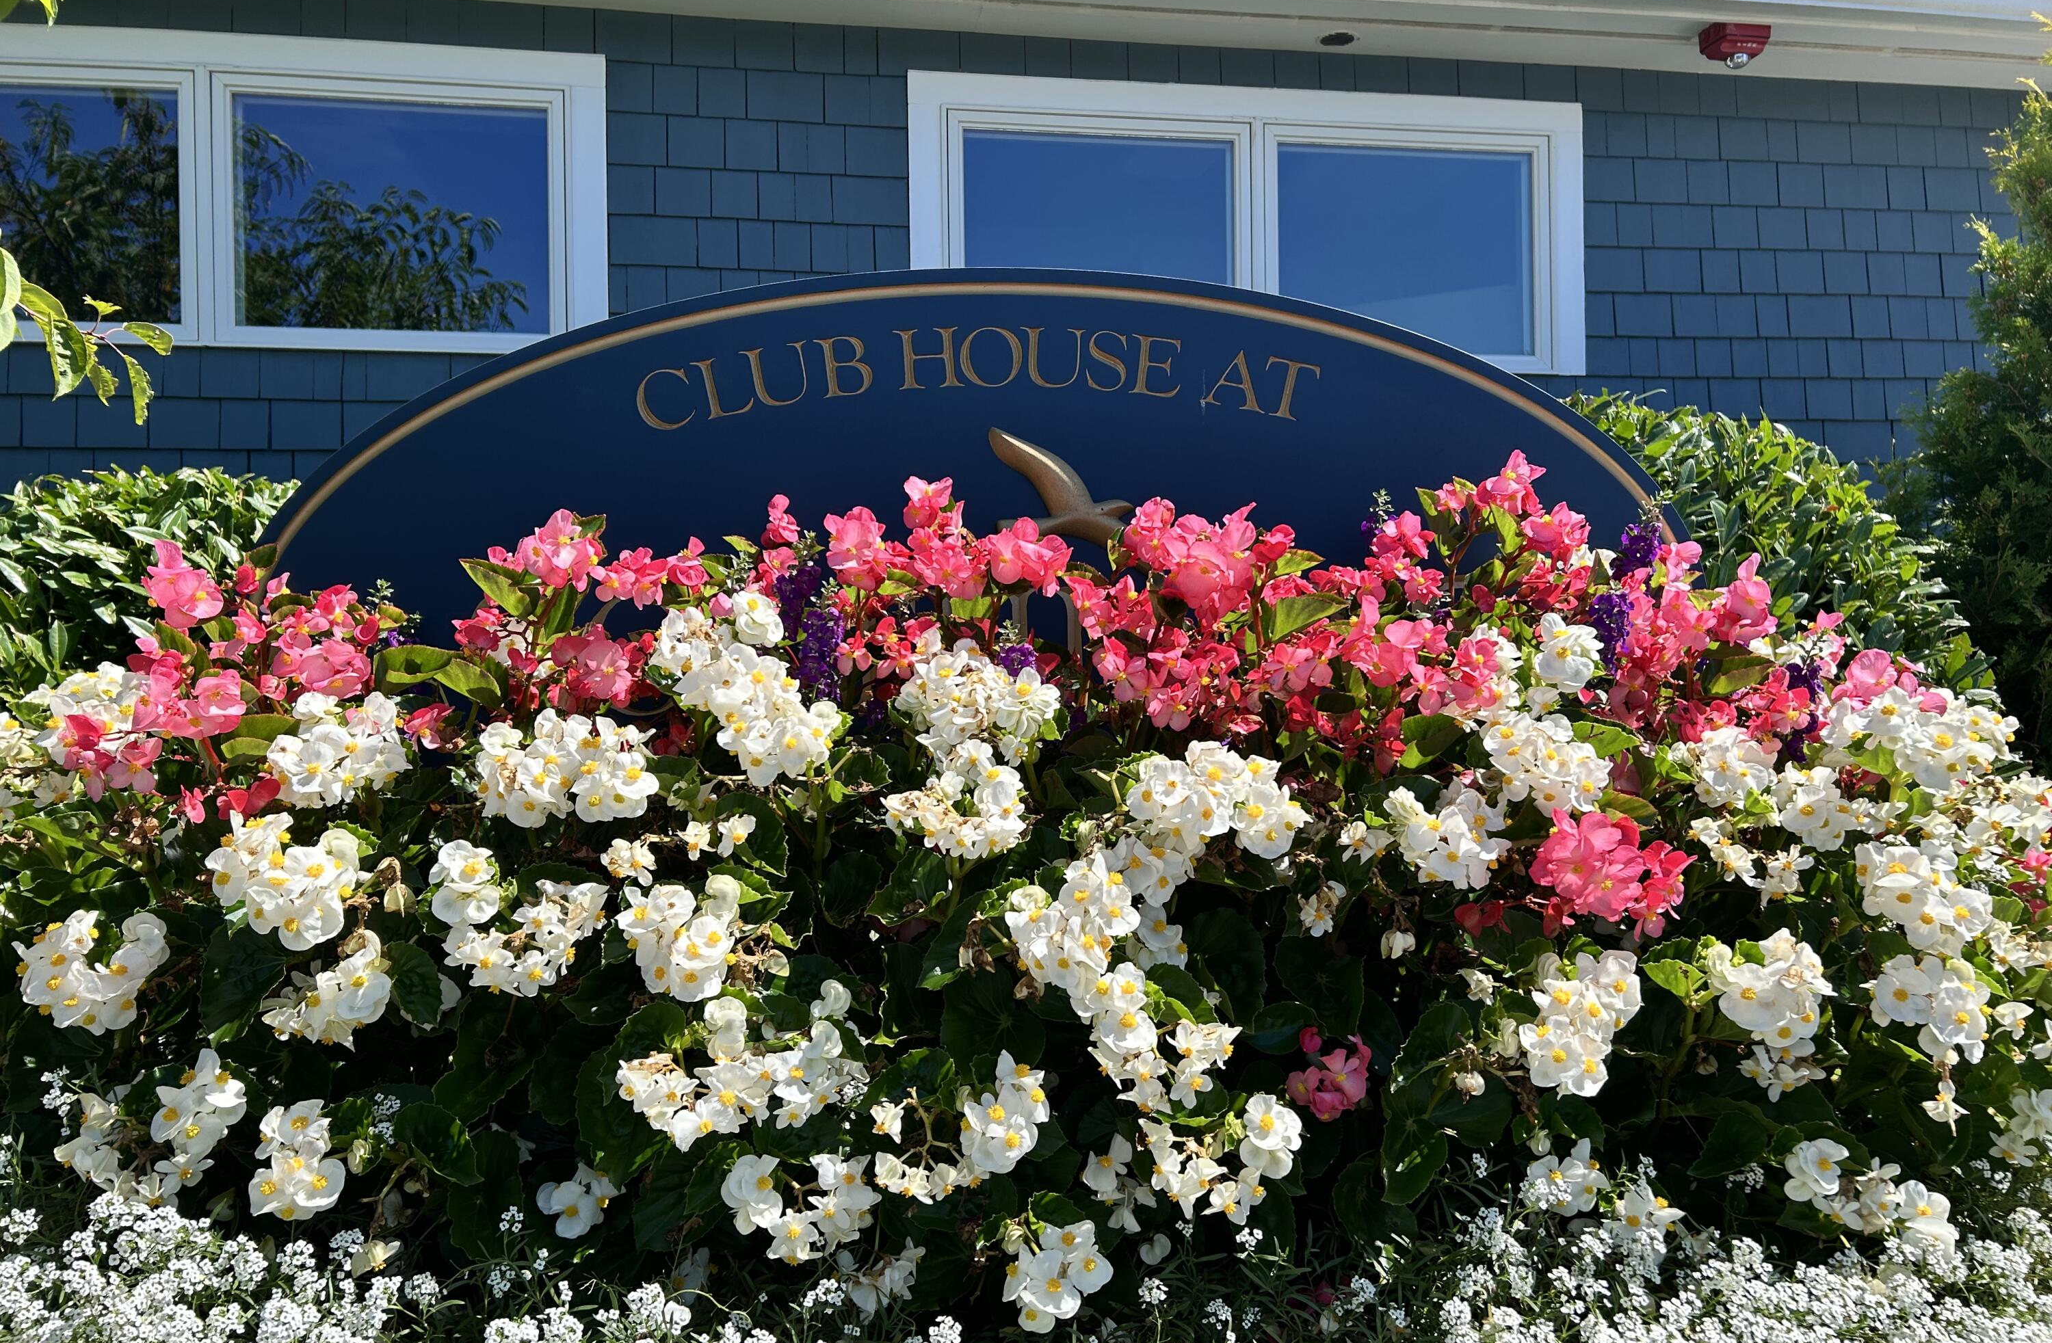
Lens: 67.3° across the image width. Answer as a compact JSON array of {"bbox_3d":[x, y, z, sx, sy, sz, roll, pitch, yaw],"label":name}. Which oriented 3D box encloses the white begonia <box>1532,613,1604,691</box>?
[{"bbox_3d":[0.615,-0.023,1.750,0.080,0.085,0.070,-1,0,8],"label":"white begonia"}]

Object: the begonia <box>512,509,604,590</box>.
[{"bbox_3d":[-0.522,-0.136,1.720,0.095,0.088,0.071,-1,0,-14],"label":"begonia"}]

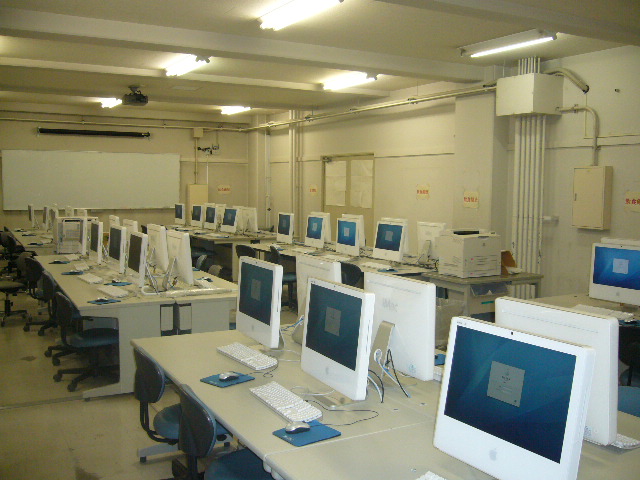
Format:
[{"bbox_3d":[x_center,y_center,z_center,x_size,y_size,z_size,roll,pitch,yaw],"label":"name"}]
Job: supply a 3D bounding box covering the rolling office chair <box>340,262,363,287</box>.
[{"bbox_3d":[0.528,0.627,6.650,0.570,0.810,0.560,-2,5,-29],"label":"rolling office chair"}]

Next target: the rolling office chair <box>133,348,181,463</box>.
[{"bbox_3d":[-0.617,0.916,3.230,0.560,0.730,0.540,-2,5,-22],"label":"rolling office chair"}]

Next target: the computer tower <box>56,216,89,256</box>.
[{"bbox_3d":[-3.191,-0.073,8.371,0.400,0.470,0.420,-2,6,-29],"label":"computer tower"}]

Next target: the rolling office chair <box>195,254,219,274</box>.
[{"bbox_3d":[-1.433,0.529,7.238,0.570,0.790,0.550,-3,6,-29],"label":"rolling office chair"}]

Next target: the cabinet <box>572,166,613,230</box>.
[{"bbox_3d":[3.005,-0.463,7.143,0.125,0.670,0.405,-2,6,-28],"label":"cabinet"}]

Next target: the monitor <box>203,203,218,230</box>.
[{"bbox_3d":[-2.024,-0.416,12.108,0.180,0.480,0.490,-3,6,-30],"label":"monitor"}]

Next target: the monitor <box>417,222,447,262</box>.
[{"bbox_3d":[1.161,0.066,6.725,0.180,0.455,0.490,-2,6,-28],"label":"monitor"}]

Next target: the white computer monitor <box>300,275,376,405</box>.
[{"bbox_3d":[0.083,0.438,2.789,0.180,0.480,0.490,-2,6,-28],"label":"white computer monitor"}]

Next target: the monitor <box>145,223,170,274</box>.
[{"bbox_3d":[-1.613,0.117,6.144,0.185,0.472,0.493,-2,5,-29],"label":"monitor"}]

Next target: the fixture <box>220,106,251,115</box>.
[{"bbox_3d":[-1.635,-2.557,12.682,0.220,0.100,1.250,-2,6,-28],"label":"fixture"}]

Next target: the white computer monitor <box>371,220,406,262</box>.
[{"bbox_3d":[0.767,0.050,6.875,0.180,0.455,0.490,-2,6,-28],"label":"white computer monitor"}]

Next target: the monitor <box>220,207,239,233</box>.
[{"bbox_3d":[-1.522,-0.314,11.259,0.185,0.472,0.493,-3,6,-33],"label":"monitor"}]

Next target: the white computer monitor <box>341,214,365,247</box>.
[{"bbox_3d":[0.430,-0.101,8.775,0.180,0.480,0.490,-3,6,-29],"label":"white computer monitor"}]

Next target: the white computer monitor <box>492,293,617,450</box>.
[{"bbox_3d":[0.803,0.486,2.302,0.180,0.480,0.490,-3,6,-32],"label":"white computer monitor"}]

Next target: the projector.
[{"bbox_3d":[-2.879,-2.242,10.132,0.360,0.310,0.300,-2,6,-29],"label":"projector"}]

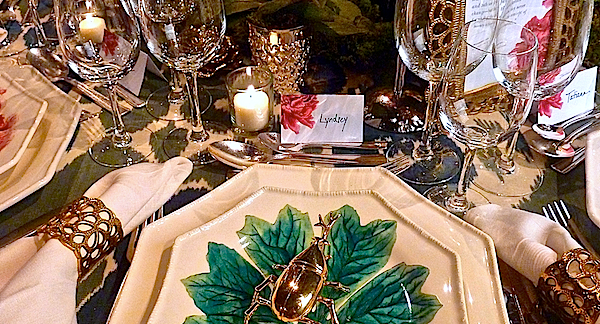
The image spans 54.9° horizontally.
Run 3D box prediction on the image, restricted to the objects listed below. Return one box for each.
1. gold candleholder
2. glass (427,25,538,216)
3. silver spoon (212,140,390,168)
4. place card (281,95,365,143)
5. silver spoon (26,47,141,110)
[{"bbox_3d":[-0.024,-0.130,0.687,0.070,0.090,0.070,0,39,0],"label":"gold candleholder"},{"bbox_3d":[0.147,-0.025,0.487,0.075,0.178,0.075,0,39,0],"label":"glass"},{"bbox_3d":[-0.004,-0.011,0.621,0.195,0.022,0.042,3,39,5],"label":"silver spoon"},{"bbox_3d":[0.024,-0.052,0.625,0.088,0.047,0.041,0,39,0],"label":"place card"},{"bbox_3d":[-0.286,-0.115,0.753,0.226,0.022,0.042,22,44,26],"label":"silver spoon"}]

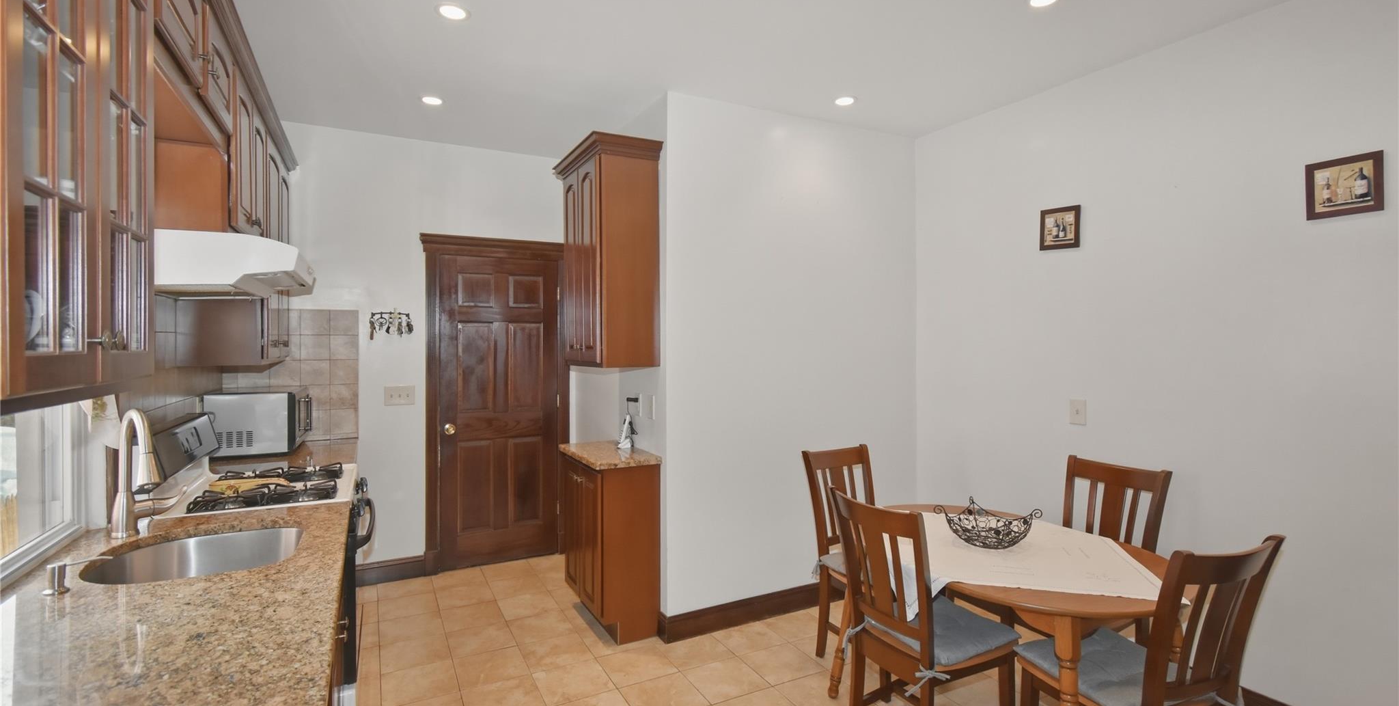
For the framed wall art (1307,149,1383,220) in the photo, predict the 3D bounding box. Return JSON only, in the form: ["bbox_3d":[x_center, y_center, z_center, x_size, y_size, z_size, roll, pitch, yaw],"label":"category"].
[{"bbox_3d":[2.265,-0.581,2.047,0.018,0.202,0.192,0,0,-29],"label":"framed wall art"}]

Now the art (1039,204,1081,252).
[{"bbox_3d":[1.869,-0.646,3.031,0.020,0.213,0.208,0,0,-29],"label":"art"}]

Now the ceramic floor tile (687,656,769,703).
[{"bbox_3d":[0.112,1.454,2.599,0.298,0.010,0.296,0,0,-28],"label":"ceramic floor tile"}]

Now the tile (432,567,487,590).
[{"bbox_3d":[-1.531,1.454,3.735,0.298,0.010,0.296,0,0,-28],"label":"tile"}]

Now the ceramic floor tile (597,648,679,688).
[{"bbox_3d":[-0.299,1.513,2.822,0.307,0.010,0.303,0,0,-29],"label":"ceramic floor tile"}]

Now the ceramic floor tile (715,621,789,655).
[{"bbox_3d":[0.251,1.466,2.989,0.300,0.010,0.295,0,1,-28],"label":"ceramic floor tile"}]

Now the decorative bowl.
[{"bbox_3d":[1.063,0.635,2.145,0.380,0.130,0.340,0,0,10],"label":"decorative bowl"}]

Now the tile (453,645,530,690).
[{"bbox_3d":[-0.974,1.466,2.719,0.300,0.010,0.295,0,1,-28],"label":"tile"}]

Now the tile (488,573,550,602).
[{"bbox_3d":[-1.129,1.457,3.617,0.300,0.010,0.295,0,1,-28],"label":"tile"}]

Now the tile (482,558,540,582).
[{"bbox_3d":[-1.248,1.439,3.837,0.295,0.009,0.293,0,0,-29],"label":"tile"}]

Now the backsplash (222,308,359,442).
[{"bbox_3d":[-2.382,0.131,3.425,0.654,0.794,0.010,0,1,-30],"label":"backsplash"}]

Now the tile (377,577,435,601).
[{"bbox_3d":[-1.808,1.456,3.589,0.300,0.010,0.295,0,1,-28],"label":"tile"}]

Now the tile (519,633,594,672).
[{"bbox_3d":[-0.701,1.465,2.848,0.300,0.010,0.295,0,1,-28],"label":"tile"}]

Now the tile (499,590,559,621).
[{"bbox_3d":[-1.018,1.511,3.480,0.307,0.010,0.303,0,0,-29],"label":"tile"}]

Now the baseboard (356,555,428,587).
[{"bbox_3d":[-1.947,1.375,3.686,0.390,0.148,0.018,0,1,-30],"label":"baseboard"}]

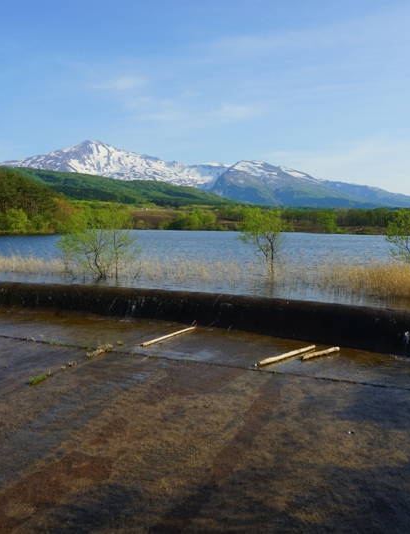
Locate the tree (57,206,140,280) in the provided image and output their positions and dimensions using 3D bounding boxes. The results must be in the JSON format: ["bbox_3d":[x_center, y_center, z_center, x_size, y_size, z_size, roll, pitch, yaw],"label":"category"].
[{"bbox_3d":[-5.820,-1.313,28.793,4.420,3.880,3.600,0,4,0],"label":"tree"}]

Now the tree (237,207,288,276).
[{"bbox_3d":[3.213,-1.363,29.579,2.700,3.960,2.700,0,4,0],"label":"tree"}]

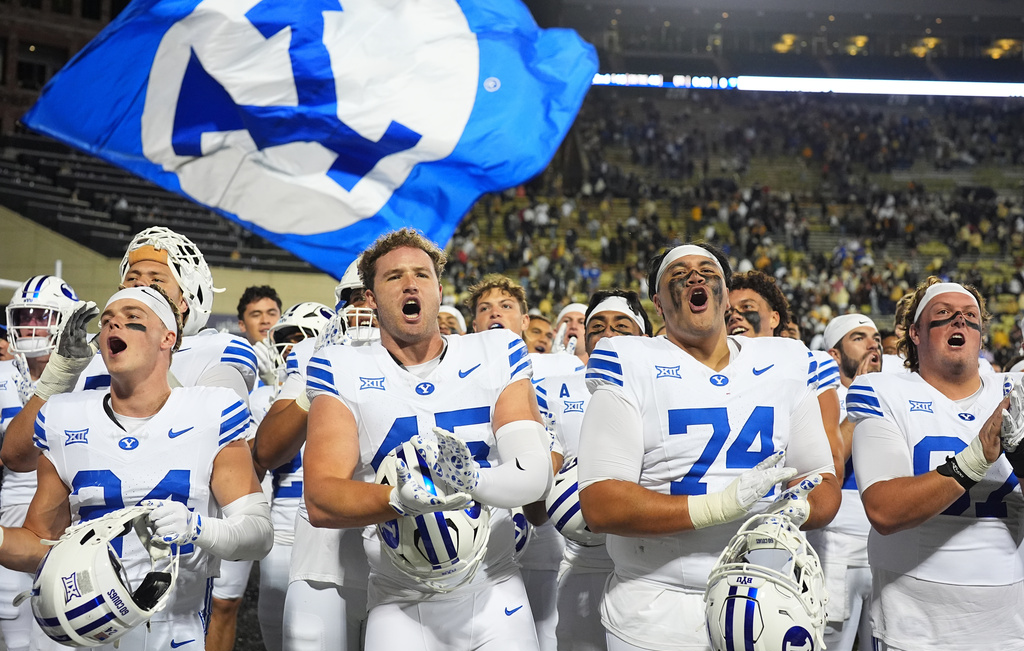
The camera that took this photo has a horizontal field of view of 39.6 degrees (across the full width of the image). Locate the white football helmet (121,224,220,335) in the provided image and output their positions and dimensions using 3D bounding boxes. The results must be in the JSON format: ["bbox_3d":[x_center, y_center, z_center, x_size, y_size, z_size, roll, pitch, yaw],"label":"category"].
[{"bbox_3d":[-0.947,-0.118,3.920,0.240,0.310,0.280,-3,10,21],"label":"white football helmet"}]

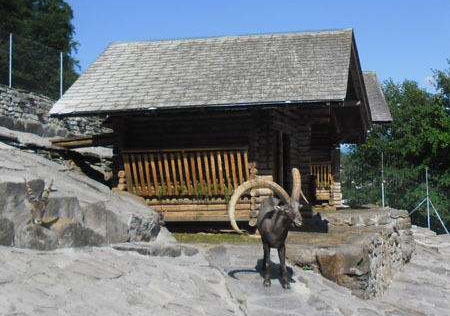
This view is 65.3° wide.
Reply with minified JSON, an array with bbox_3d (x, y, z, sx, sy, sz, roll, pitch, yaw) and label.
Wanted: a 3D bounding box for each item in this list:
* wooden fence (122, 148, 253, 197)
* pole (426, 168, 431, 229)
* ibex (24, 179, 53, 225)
[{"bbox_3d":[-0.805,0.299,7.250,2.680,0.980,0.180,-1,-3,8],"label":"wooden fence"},{"bbox_3d":[5.794,1.153,10.000,0.055,1.780,0.055,-1,-3,0],"label":"pole"},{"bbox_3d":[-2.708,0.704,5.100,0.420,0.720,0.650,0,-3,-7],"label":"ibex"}]

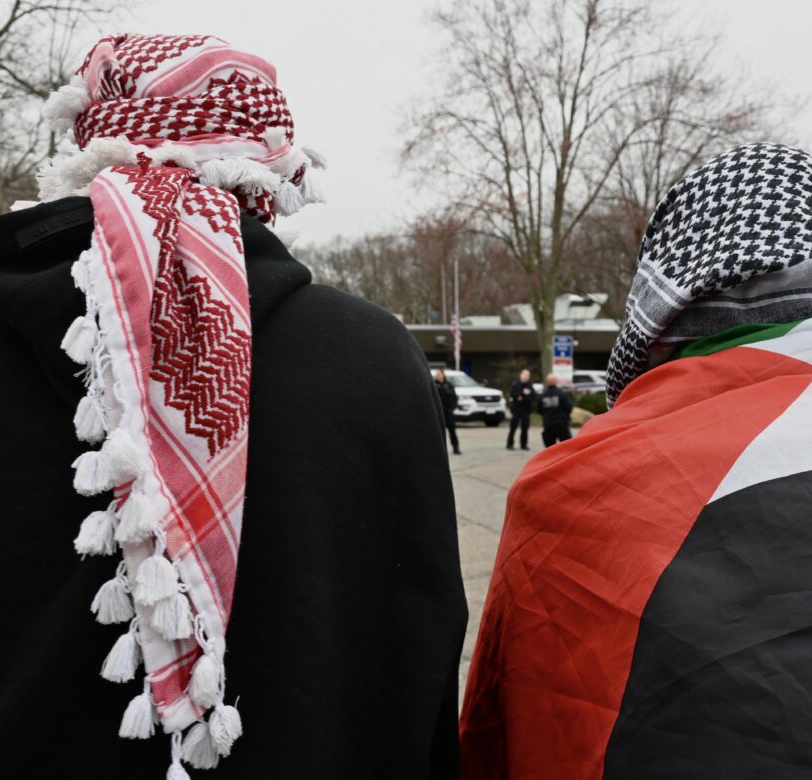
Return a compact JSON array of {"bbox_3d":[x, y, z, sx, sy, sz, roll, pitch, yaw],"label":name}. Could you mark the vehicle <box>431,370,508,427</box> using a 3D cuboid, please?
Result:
[{"bbox_3d":[1.220,0.230,29.000,2.050,1.780,5.000,0,1,-30],"label":"vehicle"}]

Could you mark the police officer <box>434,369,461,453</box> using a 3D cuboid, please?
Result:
[{"bbox_3d":[0.810,0.455,19.100,0.620,1.800,0.420,0,1,6],"label":"police officer"}]

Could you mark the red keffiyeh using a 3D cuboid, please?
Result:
[{"bbox_3d":[-0.225,-0.005,0.920,0.280,0.700,0.280,0,1,2],"label":"red keffiyeh"}]

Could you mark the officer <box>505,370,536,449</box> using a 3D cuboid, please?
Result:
[{"bbox_3d":[2.550,0.453,20.100,0.580,1.800,0.450,0,1,-25],"label":"officer"}]

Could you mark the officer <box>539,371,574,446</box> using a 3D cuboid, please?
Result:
[{"bbox_3d":[3.150,0.522,19.000,0.620,1.720,0.430,0,1,21],"label":"officer"}]

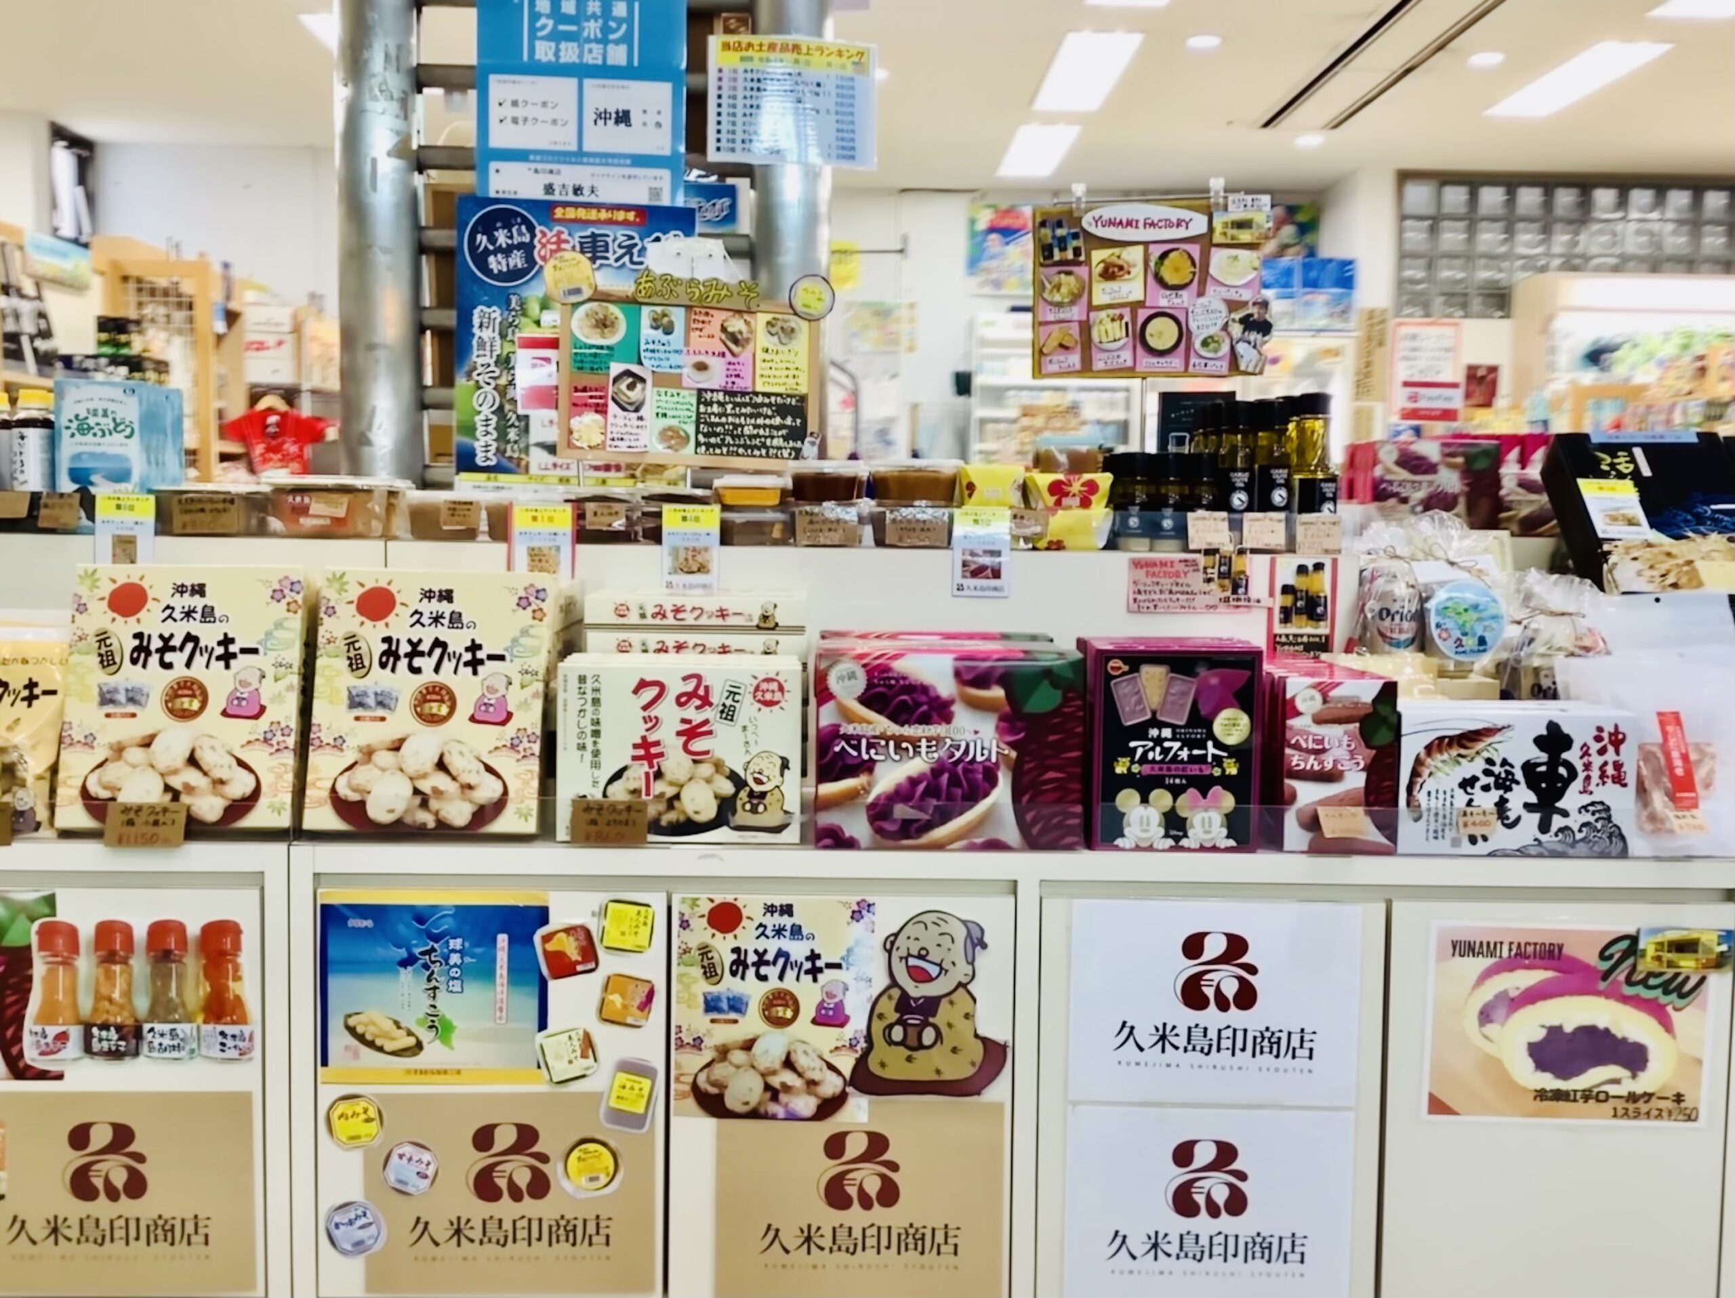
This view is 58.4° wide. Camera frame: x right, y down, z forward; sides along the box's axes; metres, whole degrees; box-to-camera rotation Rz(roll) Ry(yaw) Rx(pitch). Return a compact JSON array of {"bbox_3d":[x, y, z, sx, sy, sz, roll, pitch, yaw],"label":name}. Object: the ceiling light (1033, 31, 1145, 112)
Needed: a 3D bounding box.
[{"bbox_3d":[0.934,-2.495,6.687,0.310,0.050,1.100,0,3,-3],"label":"ceiling light"}]

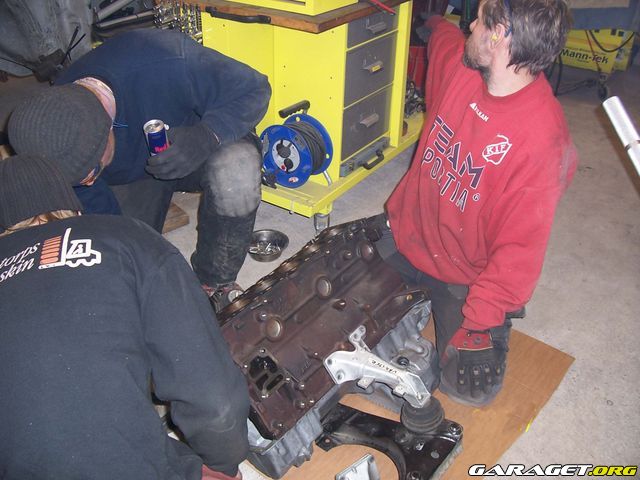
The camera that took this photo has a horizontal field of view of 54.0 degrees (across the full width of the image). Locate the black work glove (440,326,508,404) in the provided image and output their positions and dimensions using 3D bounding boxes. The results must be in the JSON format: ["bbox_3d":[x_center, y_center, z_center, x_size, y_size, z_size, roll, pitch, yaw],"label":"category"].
[{"bbox_3d":[0.379,0.305,1.540,0.150,0.090,0.200,5,62,6],"label":"black work glove"}]

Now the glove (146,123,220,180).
[{"bbox_3d":[-0.352,-0.228,1.620,0.190,0.115,0.100,-24,7,-10],"label":"glove"}]

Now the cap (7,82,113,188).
[{"bbox_3d":[-0.596,-0.246,1.450,0.190,0.230,0.185,-2,6,33],"label":"cap"}]

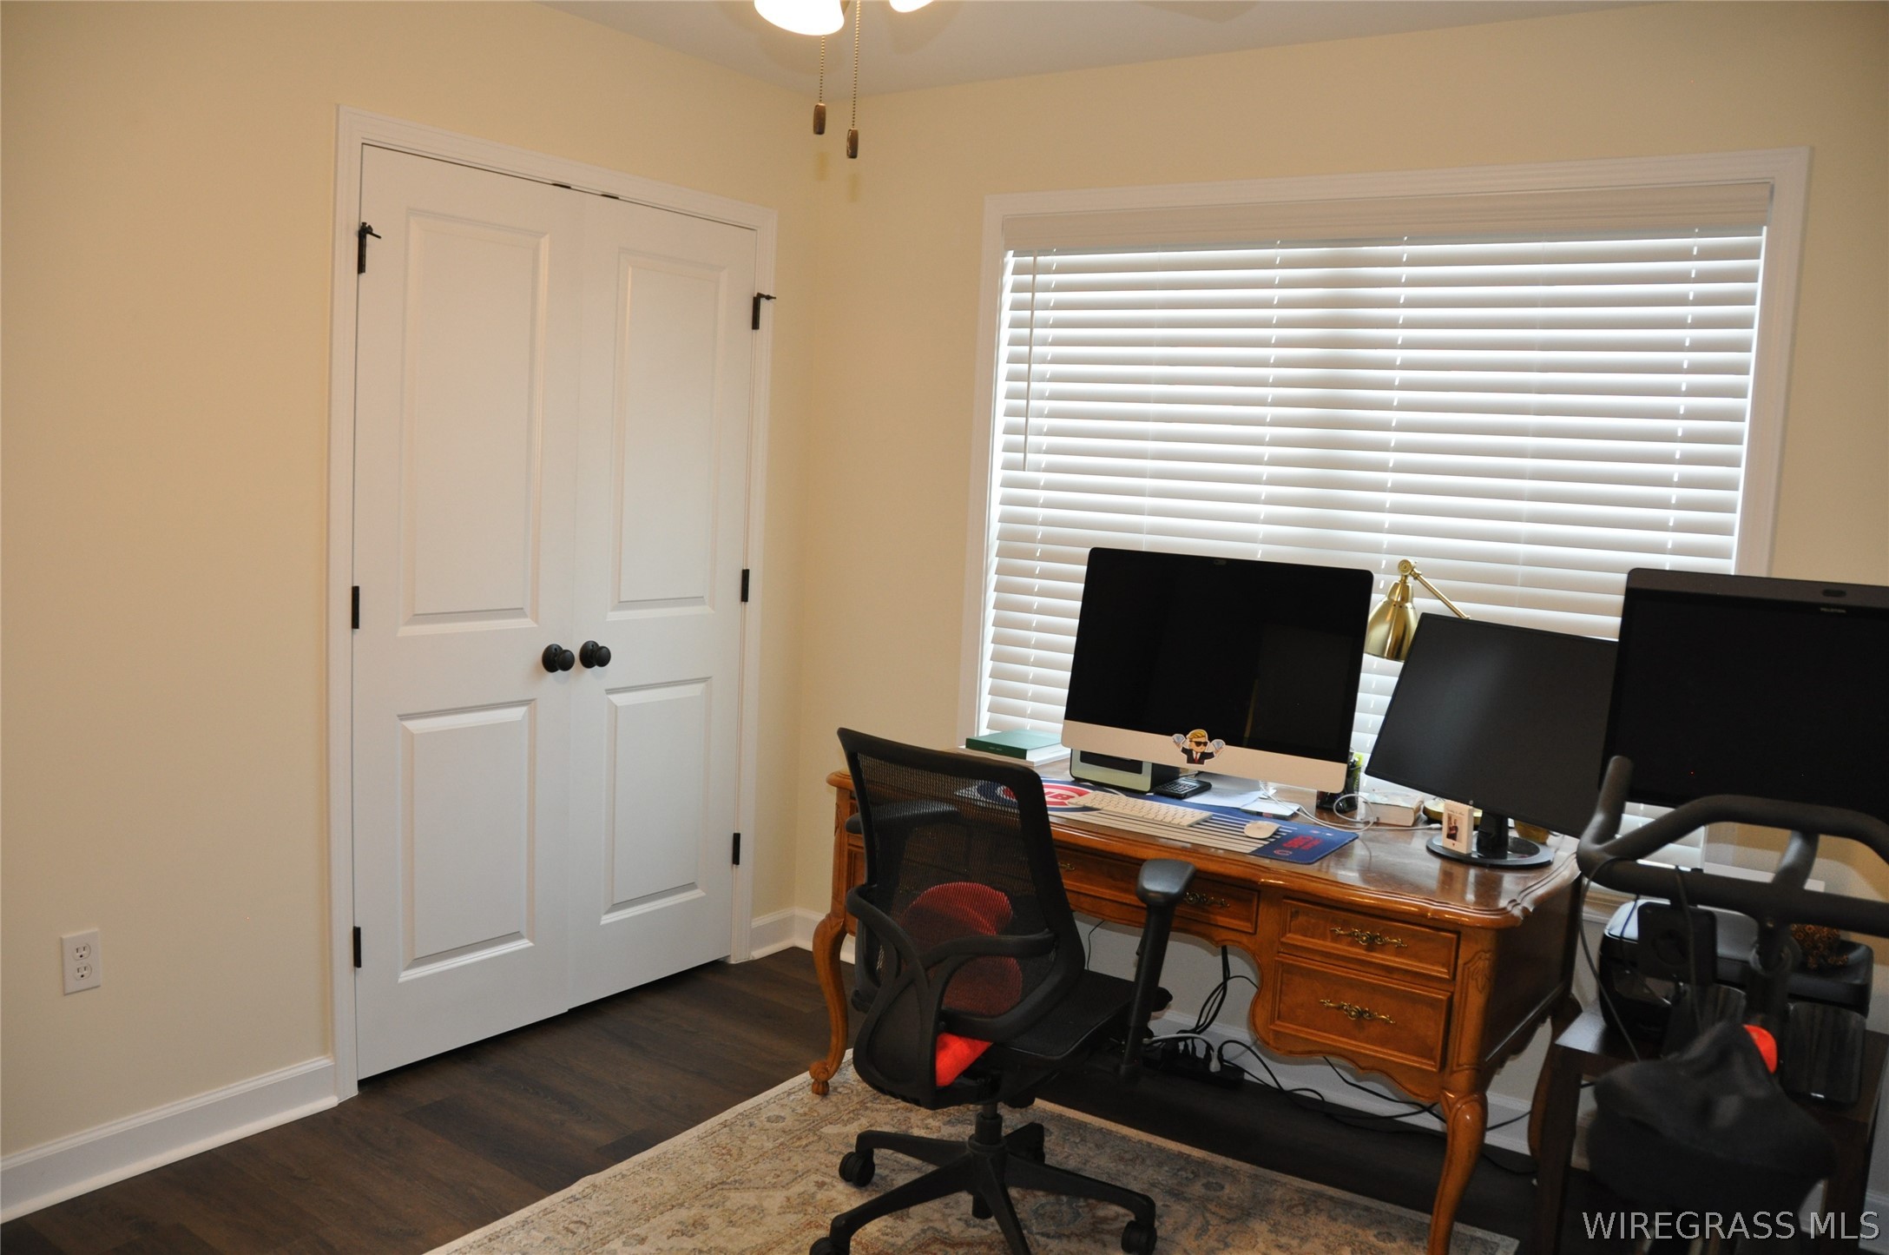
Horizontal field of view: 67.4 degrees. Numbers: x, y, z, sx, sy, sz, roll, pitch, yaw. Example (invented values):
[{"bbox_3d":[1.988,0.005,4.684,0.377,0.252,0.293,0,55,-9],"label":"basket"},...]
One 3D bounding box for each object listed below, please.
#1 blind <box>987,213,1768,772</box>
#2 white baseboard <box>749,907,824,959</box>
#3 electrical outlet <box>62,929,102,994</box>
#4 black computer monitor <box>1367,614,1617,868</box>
[{"bbox_3d":[0.859,-0.269,3.317,1.750,1.340,0.060,8,8,34],"label":"blind"},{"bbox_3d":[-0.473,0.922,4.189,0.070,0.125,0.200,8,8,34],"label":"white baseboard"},{"bbox_3d":[-1.600,0.623,2.628,0.010,0.115,0.071,8,8,34],"label":"electrical outlet"},{"bbox_3d":[1.077,0.224,2.700,0.220,0.430,0.600,-1,8,-28],"label":"black computer monitor"}]

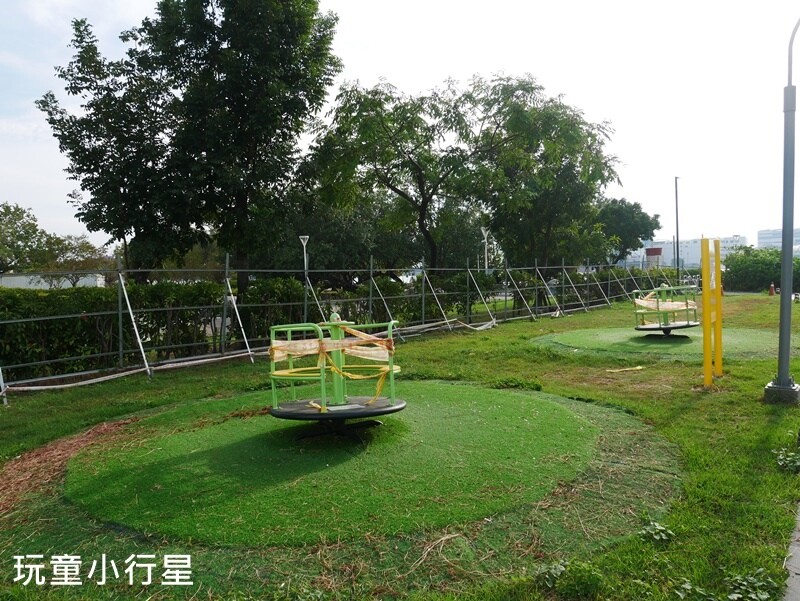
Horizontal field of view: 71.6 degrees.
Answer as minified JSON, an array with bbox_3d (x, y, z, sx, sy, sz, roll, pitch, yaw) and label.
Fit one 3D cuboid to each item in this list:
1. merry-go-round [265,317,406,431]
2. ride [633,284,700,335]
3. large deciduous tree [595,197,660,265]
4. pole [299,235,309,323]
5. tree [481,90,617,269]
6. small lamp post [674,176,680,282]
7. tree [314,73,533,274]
[{"bbox_3d":[-0.671,0.778,6.075,1.480,1.260,1.480,-3,2,0],"label":"merry-go-round"},{"bbox_3d":[6.503,0.220,13.475,1.480,1.250,1.480,-3,2,0],"label":"ride"},{"bbox_3d":[14.692,-3.697,36.000,4.600,6.100,4.600,-3,2,0],"label":"large deciduous tree"},{"bbox_3d":[-3.719,-0.852,21.500,0.400,3.500,0.400,-3,2,0],"label":"pole"},{"bbox_3d":[7.441,-5.096,28.000,7.200,10.600,7.200,-3,2,0],"label":"tree"},{"bbox_3d":[17.031,-3.982,34.000,0.400,7.100,0.220,-2,2,6],"label":"small lamp post"},{"bbox_3d":[1.037,-4.404,23.500,9.400,10.000,9.000,-3,2,0],"label":"tree"}]

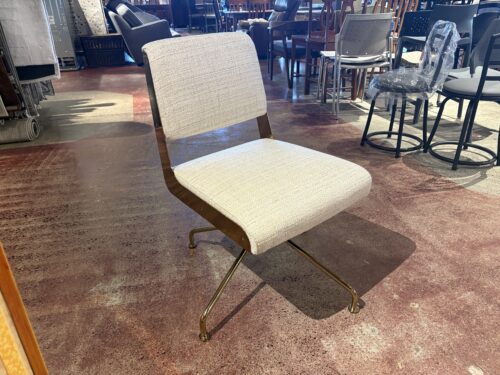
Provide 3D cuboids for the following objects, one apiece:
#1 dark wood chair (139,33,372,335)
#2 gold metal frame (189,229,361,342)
[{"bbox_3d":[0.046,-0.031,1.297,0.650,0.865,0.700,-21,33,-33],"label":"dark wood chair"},{"bbox_3d":[0.051,0.206,1.421,0.570,0.330,0.570,-7,28,-10],"label":"gold metal frame"}]

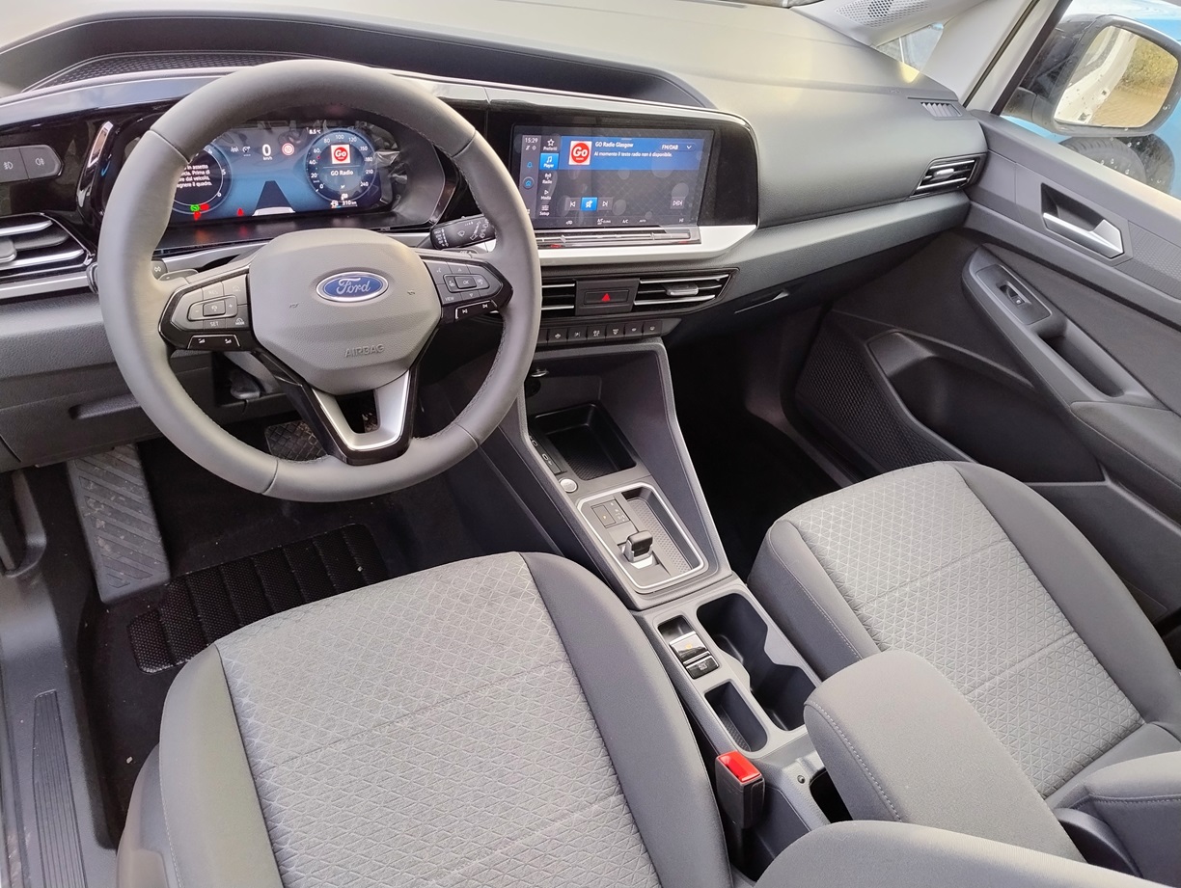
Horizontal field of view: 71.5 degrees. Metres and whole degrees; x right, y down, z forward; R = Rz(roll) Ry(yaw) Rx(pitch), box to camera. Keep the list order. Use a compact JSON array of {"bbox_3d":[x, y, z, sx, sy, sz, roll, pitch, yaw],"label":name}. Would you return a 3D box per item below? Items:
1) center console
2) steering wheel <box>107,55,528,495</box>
[{"bbox_3d":[0.114,0.192,0.997,0.240,0.330,0.700,-11,50,-33],"label":"center console"},{"bbox_3d":[-0.220,-0.135,0.726,0.370,0.370,0.100,-9,15,-31],"label":"steering wheel"}]

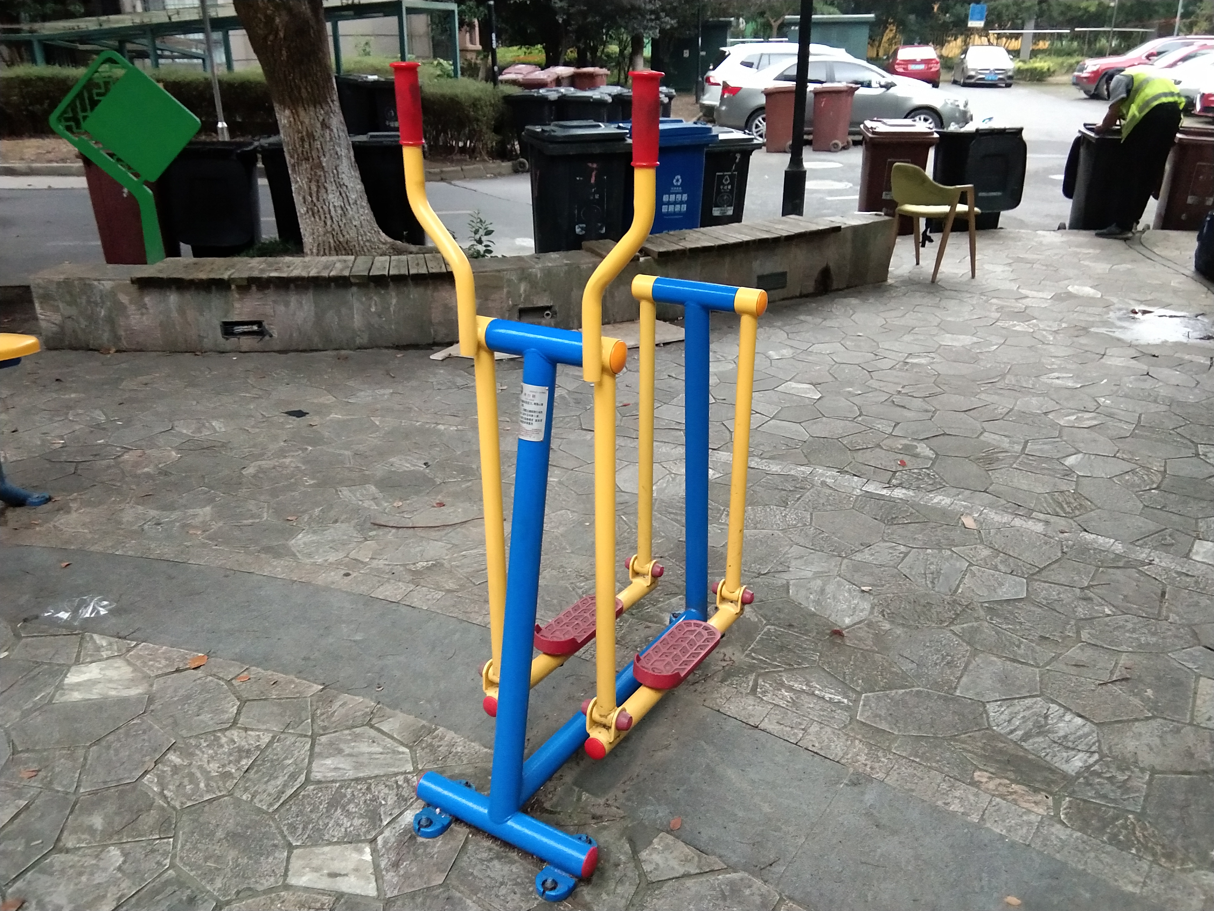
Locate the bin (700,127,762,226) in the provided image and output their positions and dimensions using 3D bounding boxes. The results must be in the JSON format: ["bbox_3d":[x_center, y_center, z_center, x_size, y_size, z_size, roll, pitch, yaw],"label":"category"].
[{"bbox_3d":[0.885,-2.085,8.740,0.500,0.980,0.580,-8,22,-20],"label":"bin"}]

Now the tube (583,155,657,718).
[{"bbox_3d":[0.030,0.040,2.035,0.148,1.120,0.105,12,24,29],"label":"tube"}]

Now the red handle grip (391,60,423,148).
[{"bbox_3d":[-0.363,-0.641,1.985,0.056,0.148,0.056,0,21,0],"label":"red handle grip"}]

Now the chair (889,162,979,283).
[{"bbox_3d":[2.285,-1.660,7.660,0.560,0.770,0.580,-9,23,-22],"label":"chair"}]

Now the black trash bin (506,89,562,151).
[{"bbox_3d":[-0.895,-4.050,13.684,0.720,0.980,0.620,-3,22,-5],"label":"black trash bin"}]

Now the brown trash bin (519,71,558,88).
[{"bbox_3d":[-1.195,-6.183,19.187,0.620,1.000,0.700,0,22,2],"label":"brown trash bin"}]

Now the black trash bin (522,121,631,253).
[{"bbox_3d":[-0.237,-1.890,8.092,0.580,1.080,0.730,-7,22,-19],"label":"black trash bin"}]

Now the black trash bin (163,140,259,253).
[{"bbox_3d":[-2.757,-1.687,7.700,0.580,1.050,0.730,-7,23,-16],"label":"black trash bin"}]

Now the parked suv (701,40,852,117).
[{"bbox_3d":[4.232,-7.533,22.000,4.650,1.700,1.850,-3,22,-6],"label":"parked suv"}]

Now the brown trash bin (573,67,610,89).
[{"bbox_3d":[-0.284,-6.665,20.387,0.620,1.000,0.700,5,23,14],"label":"brown trash bin"}]

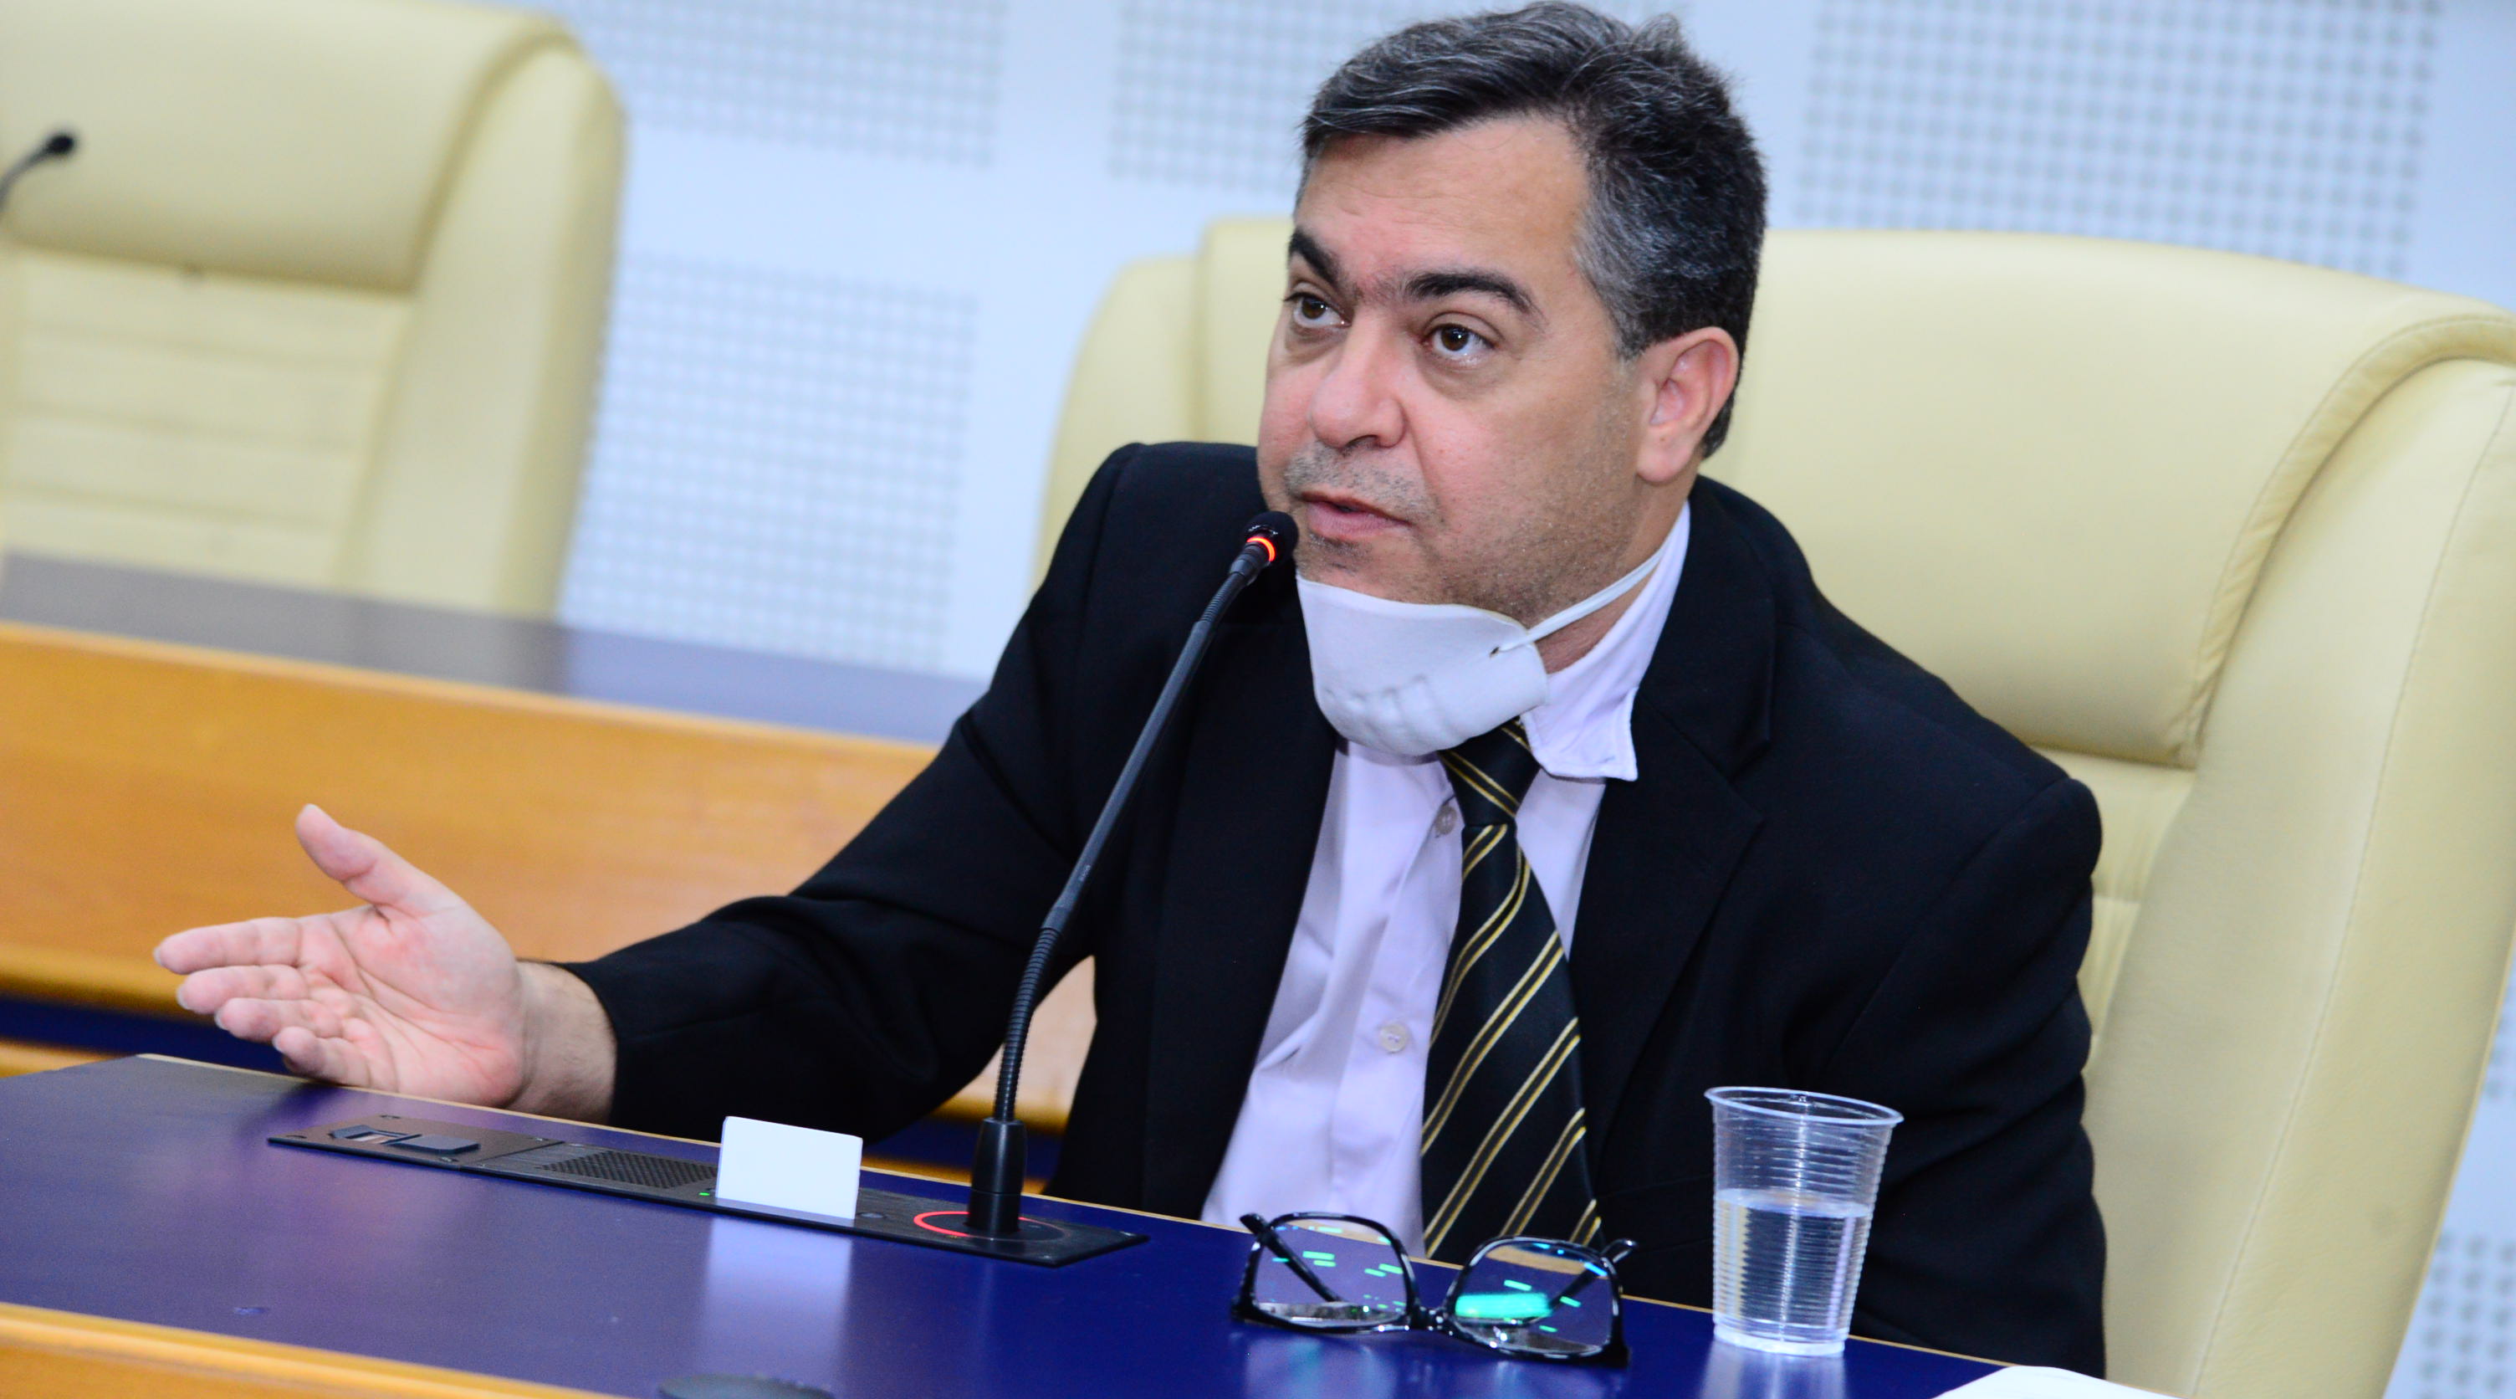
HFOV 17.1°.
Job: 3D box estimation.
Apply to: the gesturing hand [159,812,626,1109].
[{"bbox_3d":[-0.336,0.102,3.230,0.180,0.115,0.105,3,7,-30],"label":"gesturing hand"}]

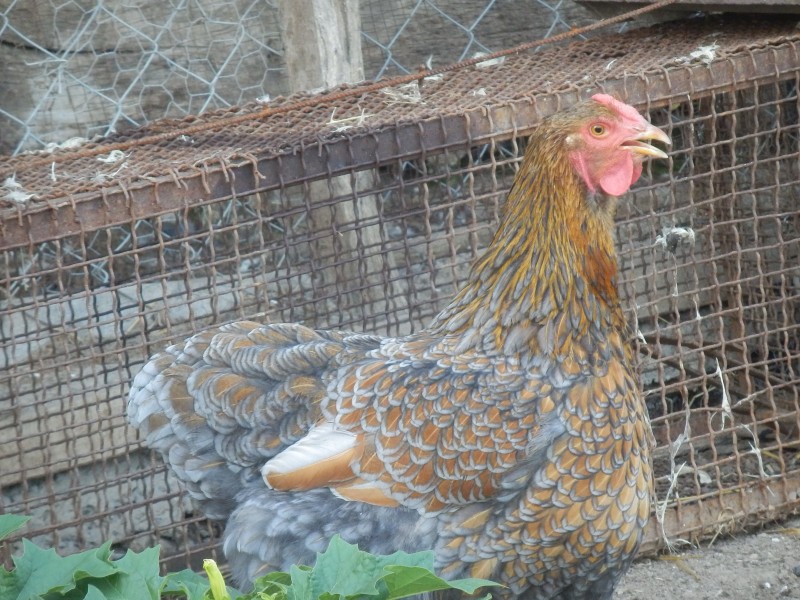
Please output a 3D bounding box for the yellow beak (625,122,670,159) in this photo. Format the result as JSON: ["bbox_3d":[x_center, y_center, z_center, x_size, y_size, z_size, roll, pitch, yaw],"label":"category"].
[{"bbox_3d":[0.172,-0.111,4.297,0.031,0.024,0.019,4,16,19],"label":"yellow beak"}]

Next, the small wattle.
[{"bbox_3d":[0.154,-0.086,4.300,0.025,0.027,0.022,4,16,19],"label":"small wattle"}]

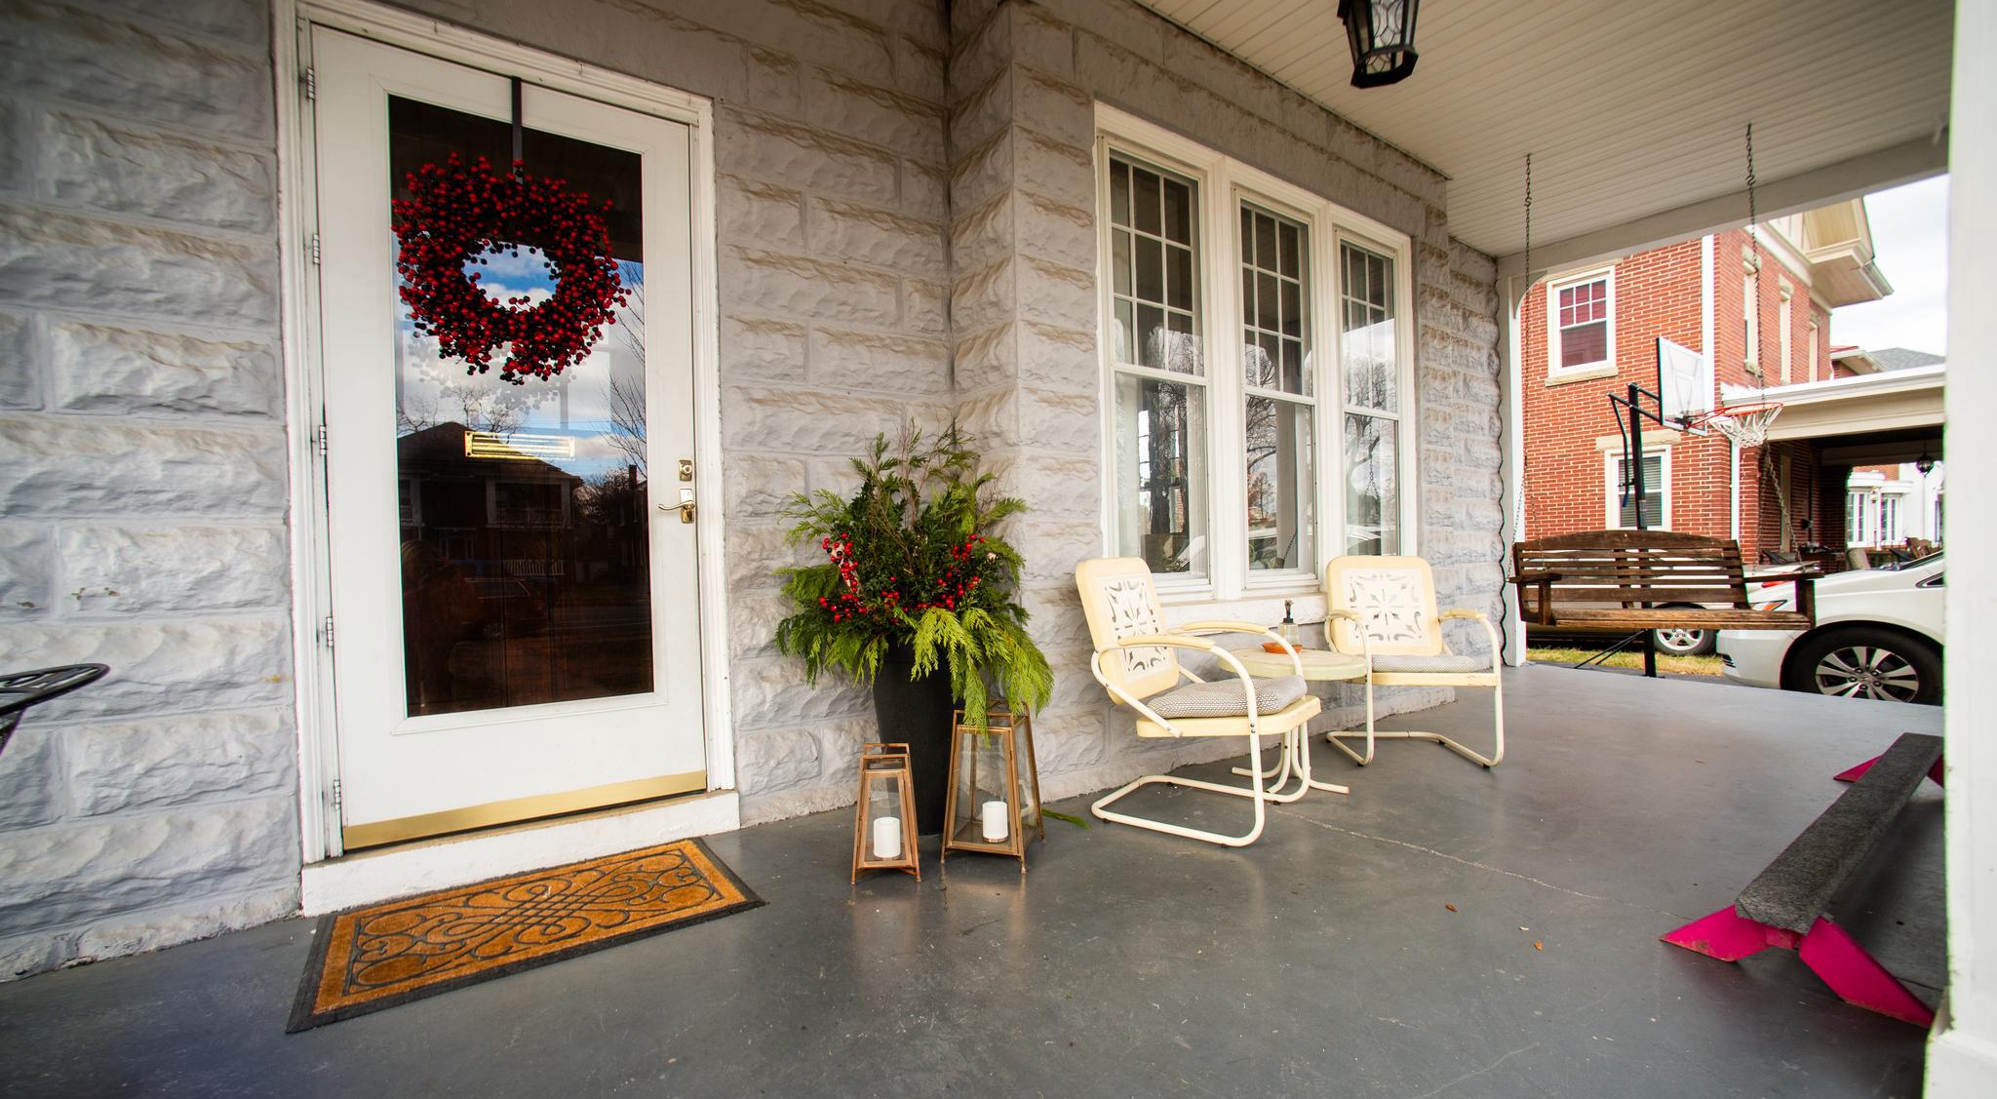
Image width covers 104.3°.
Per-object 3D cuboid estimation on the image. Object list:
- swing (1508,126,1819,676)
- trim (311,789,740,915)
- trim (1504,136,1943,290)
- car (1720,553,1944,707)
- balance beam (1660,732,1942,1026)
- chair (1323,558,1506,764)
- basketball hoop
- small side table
[{"bbox_3d":[3.250,-0.835,3.880,1.080,2.430,0.680,-1,1,20],"label":"swing"},{"bbox_3d":[-1.348,0.863,2.321,1.090,0.125,0.140,-1,1,-33],"label":"trim"},{"bbox_3d":[4.186,-1.990,4.607,0.180,0.190,2.200,-1,1,-35],"label":"trim"},{"bbox_3d":[7.749,0.382,4.649,2.000,1.740,5.100,-1,1,-35],"label":"car"},{"bbox_3d":[2.446,0.781,2.180,2.150,0.165,0.390,-1,1,-35],"label":"balance beam"},{"bbox_3d":[1.707,0.443,3.259,0.530,0.840,0.660,-1,1,8],"label":"chair"},{"bbox_3d":[6.445,-1.037,6.700,0.470,0.370,0.520,-1,1,-35],"label":"basketball hoop"},{"bbox_3d":[1.093,0.642,2.905,0.520,0.470,0.520,-1,1,-35],"label":"small side table"}]

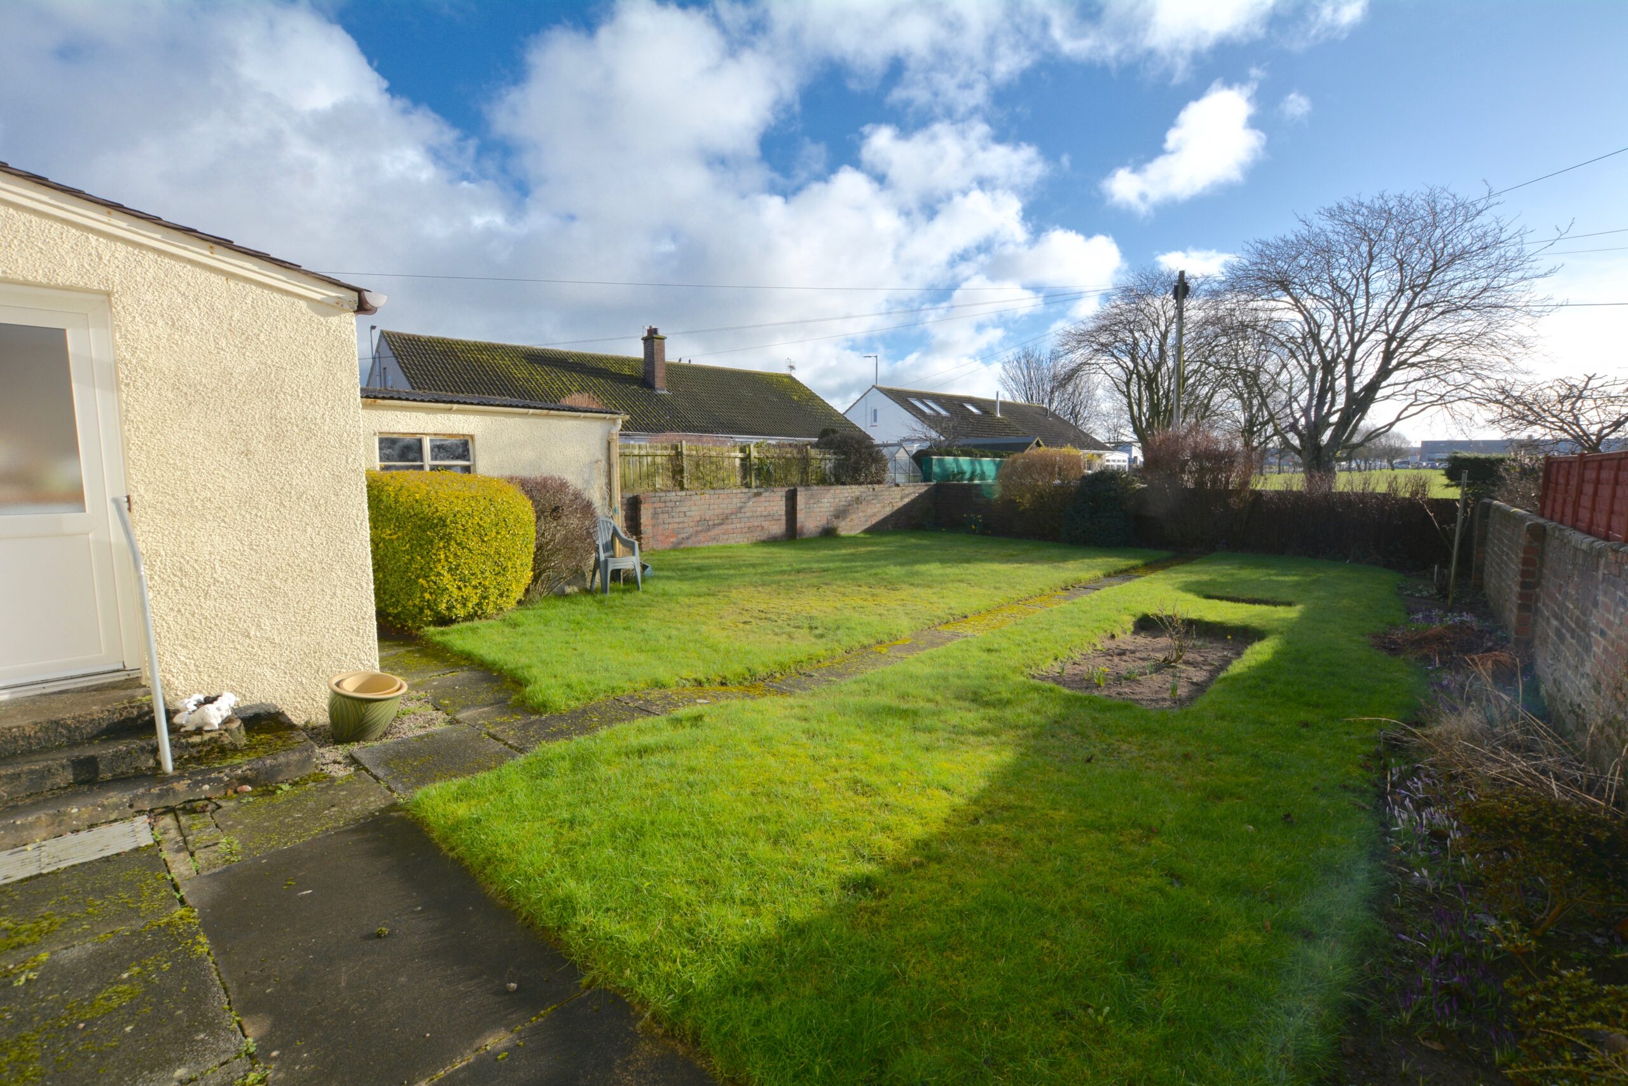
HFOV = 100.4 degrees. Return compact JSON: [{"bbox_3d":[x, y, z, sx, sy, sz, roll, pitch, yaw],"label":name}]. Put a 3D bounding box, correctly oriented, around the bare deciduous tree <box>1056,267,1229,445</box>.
[{"bbox_3d":[15.214,-7.461,32.377,7.343,10.926,7.343,3,7,25],"label":"bare deciduous tree"}]

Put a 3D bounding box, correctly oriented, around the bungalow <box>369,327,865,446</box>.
[{"bbox_3d":[-7.459,-5.001,27.689,17.152,6.766,10.111,-6,9,-42],"label":"bungalow"}]

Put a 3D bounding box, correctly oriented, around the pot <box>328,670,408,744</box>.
[{"bbox_3d":[-2.700,0.995,4.114,0.420,0.320,0.420,-6,9,-43],"label":"pot"}]

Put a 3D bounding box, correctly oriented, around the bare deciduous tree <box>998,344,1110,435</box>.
[{"bbox_3d":[19.521,-10.477,56.190,8.666,11.695,8.666,2,7,19],"label":"bare deciduous tree"}]

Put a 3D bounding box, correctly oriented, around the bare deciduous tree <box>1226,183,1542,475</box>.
[{"bbox_3d":[19.515,-6.803,24.401,8.822,11.368,8.822,5,8,38],"label":"bare deciduous tree"}]

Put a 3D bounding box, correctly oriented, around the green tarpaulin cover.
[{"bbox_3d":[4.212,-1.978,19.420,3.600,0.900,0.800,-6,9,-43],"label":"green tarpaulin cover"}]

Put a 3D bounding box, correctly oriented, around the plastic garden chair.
[{"bbox_3d":[-2.637,0.153,8.961,0.560,0.930,0.580,-6,9,-43],"label":"plastic garden chair"}]

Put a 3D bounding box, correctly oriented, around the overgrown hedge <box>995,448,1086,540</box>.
[{"bbox_3d":[5.192,-1.126,15.443,1.100,2.050,1.650,-6,9,-43],"label":"overgrown hedge"}]

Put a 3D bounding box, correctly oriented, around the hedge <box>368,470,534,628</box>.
[{"bbox_3d":[-4.043,-0.027,7.671,1.250,1.570,1.700,-6,9,-43],"label":"hedge"}]

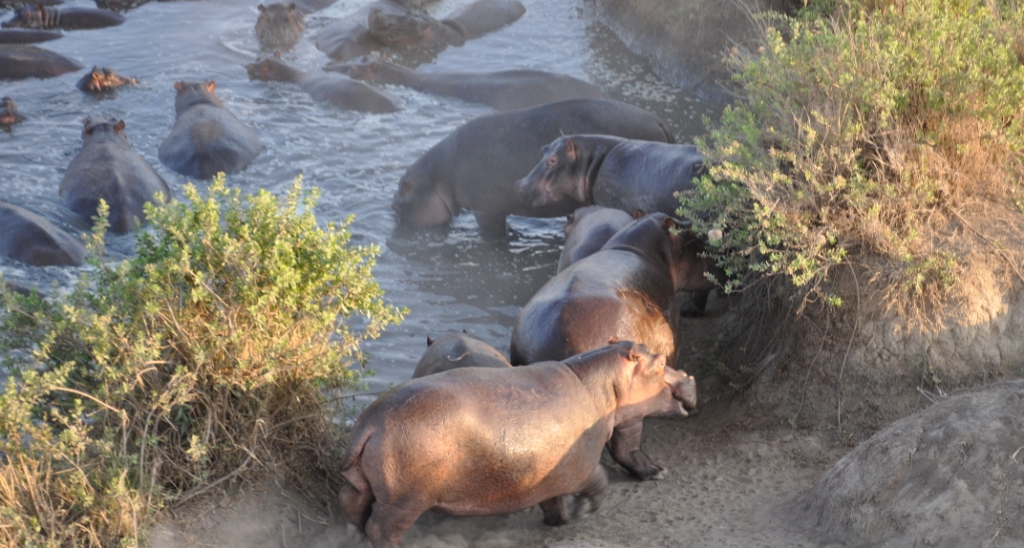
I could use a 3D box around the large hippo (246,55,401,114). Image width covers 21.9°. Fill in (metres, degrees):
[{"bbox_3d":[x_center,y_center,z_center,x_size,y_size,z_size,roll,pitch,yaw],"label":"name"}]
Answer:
[{"bbox_3d":[-2.331,-1.881,32.746,2.500,1.200,1.050,14,28,29],"label":"large hippo"}]

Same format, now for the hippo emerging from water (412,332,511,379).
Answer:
[{"bbox_3d":[-0.405,1.102,24.569,0.980,1.150,2.300,-10,26,-22],"label":"hippo emerging from water"}]

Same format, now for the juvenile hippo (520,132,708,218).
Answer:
[{"bbox_3d":[1.446,-0.788,27.586,2.900,1.400,1.150,-6,25,-13],"label":"juvenile hippo"}]

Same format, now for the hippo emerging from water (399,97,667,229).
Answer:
[{"bbox_3d":[0.229,-1.144,29.491,3.100,1.420,1.200,-5,24,-10],"label":"hippo emerging from water"}]

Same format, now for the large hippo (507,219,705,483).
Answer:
[{"bbox_3d":[0.966,0.651,23.738,1.250,1.480,2.850,11,26,23],"label":"large hippo"}]

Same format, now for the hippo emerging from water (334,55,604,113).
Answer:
[{"bbox_3d":[-0.508,-1.787,32.595,3.300,1.350,1.200,7,25,15],"label":"hippo emerging from water"}]

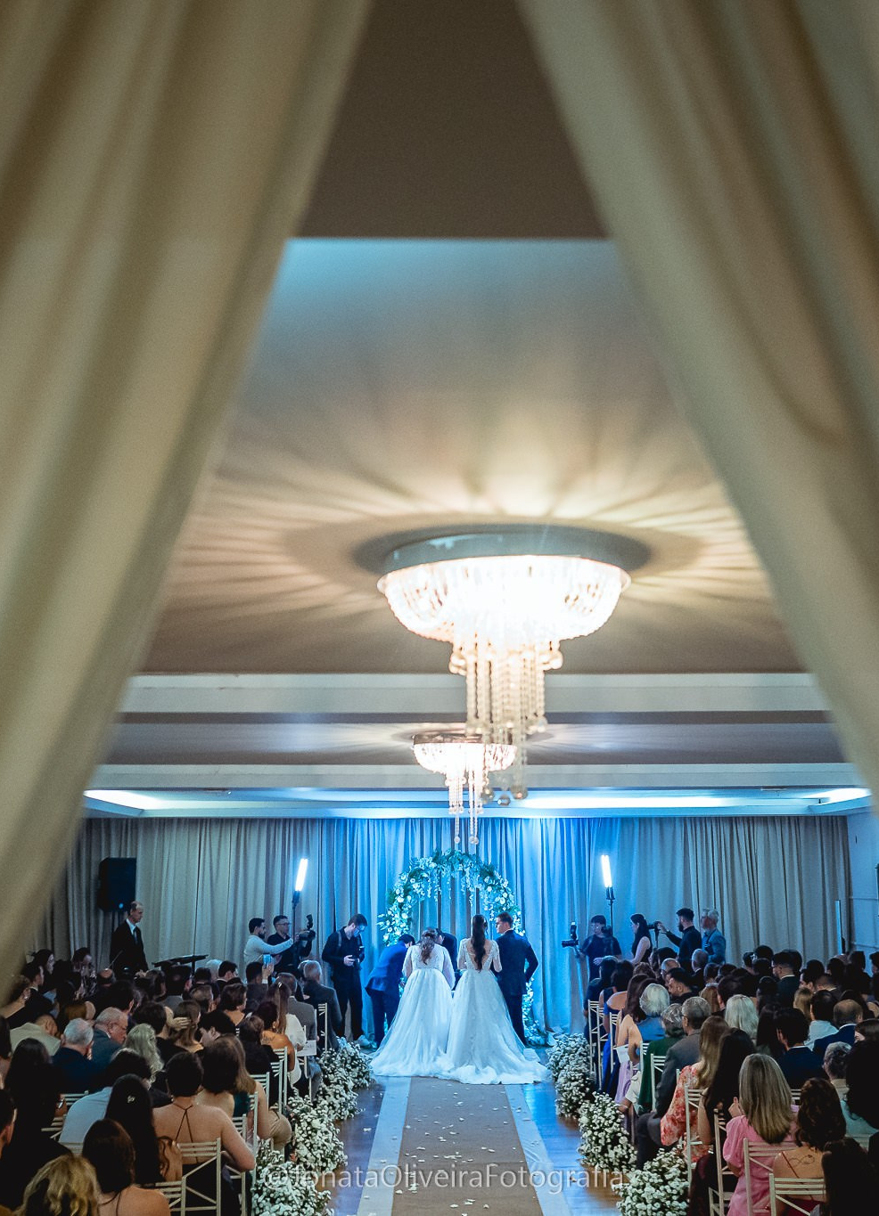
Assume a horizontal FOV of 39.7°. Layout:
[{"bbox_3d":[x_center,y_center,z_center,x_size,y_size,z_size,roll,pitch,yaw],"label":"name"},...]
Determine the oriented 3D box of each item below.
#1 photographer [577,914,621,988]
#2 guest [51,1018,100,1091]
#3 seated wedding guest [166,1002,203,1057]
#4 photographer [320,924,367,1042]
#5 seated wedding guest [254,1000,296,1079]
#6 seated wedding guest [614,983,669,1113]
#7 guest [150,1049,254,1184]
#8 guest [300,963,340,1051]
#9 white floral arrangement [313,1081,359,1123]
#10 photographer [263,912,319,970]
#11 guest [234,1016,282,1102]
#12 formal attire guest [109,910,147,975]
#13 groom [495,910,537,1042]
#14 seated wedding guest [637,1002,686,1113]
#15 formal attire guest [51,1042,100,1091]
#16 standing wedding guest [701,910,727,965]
[{"bbox_3d":[2.202,5.099,16.596,0.600,1.730,0.450,-7,-14,29],"label":"photographer"},{"bbox_3d":[-2.529,3.556,8.496,0.540,1.320,0.750,0,-12,2],"label":"guest"},{"bbox_3d":[-2.165,3.941,10.196,0.480,1.280,0.780,-1,-12,6],"label":"seated wedding guest"},{"bbox_3d":[-1.314,5.136,16.793,0.560,1.740,0.420,10,-15,-37],"label":"photographer"},{"bbox_3d":[-1.403,3.941,10.196,0.480,1.280,0.780,-1,-12,6],"label":"seated wedding guest"},{"bbox_3d":[1.828,4.004,10.650,0.520,1.340,0.750,0,-12,0],"label":"seated wedding guest"},{"bbox_3d":[-1.383,3.235,7.087,0.550,1.320,0.800,-1,-12,3],"label":"guest"},{"bbox_3d":[-1.361,4.674,13.670,0.520,1.320,0.800,-3,-13,12],"label":"guest"},{"bbox_3d":[-0.996,4.691,11.722,0.460,0.460,0.460,0,-12,0],"label":"white floral arrangement"},{"bbox_3d":[-2.019,4.861,15.737,0.550,1.690,0.520,-3,-12,15],"label":"photographer"},{"bbox_3d":[-1.338,3.649,8.885,0.480,1.300,0.750,0,-12,0],"label":"guest"},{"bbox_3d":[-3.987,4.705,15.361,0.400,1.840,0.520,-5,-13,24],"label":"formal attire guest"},{"bbox_3d":[1.002,4.893,15.986,0.560,1.730,0.400,2,-12,-8],"label":"groom"},{"bbox_3d":[1.887,3.860,9.970,0.500,1.280,0.800,0,-12,0],"label":"seated wedding guest"},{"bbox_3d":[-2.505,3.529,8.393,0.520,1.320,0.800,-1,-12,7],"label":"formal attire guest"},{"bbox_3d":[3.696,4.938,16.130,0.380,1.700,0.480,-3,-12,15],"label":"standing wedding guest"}]

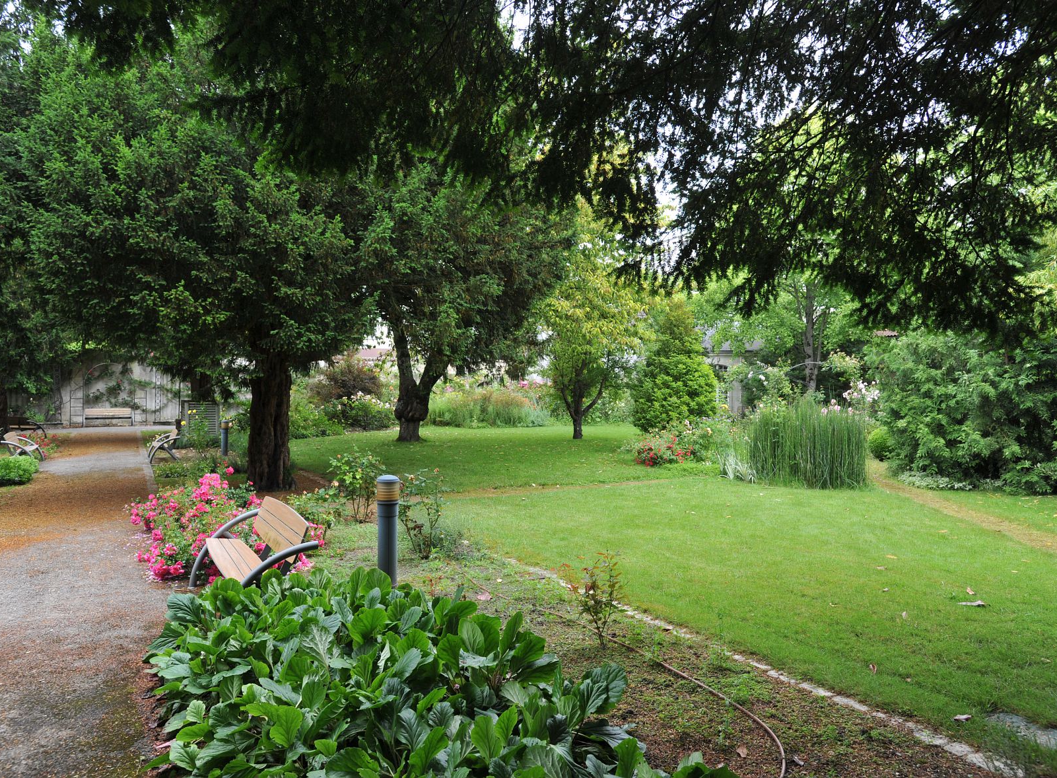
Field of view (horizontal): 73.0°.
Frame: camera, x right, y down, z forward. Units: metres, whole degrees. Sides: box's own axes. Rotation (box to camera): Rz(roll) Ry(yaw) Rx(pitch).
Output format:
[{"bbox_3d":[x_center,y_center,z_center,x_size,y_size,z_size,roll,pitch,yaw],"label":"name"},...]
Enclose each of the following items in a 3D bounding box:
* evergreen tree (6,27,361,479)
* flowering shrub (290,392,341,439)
[{"bbox_3d":[-6.300,-2.400,13.400,6.700,8.400,6.300,0,-1,0],"label":"evergreen tree"},{"bbox_3d":[-8.250,1.020,27.500,2.300,1.750,1.900,0,-1,0],"label":"flowering shrub"}]

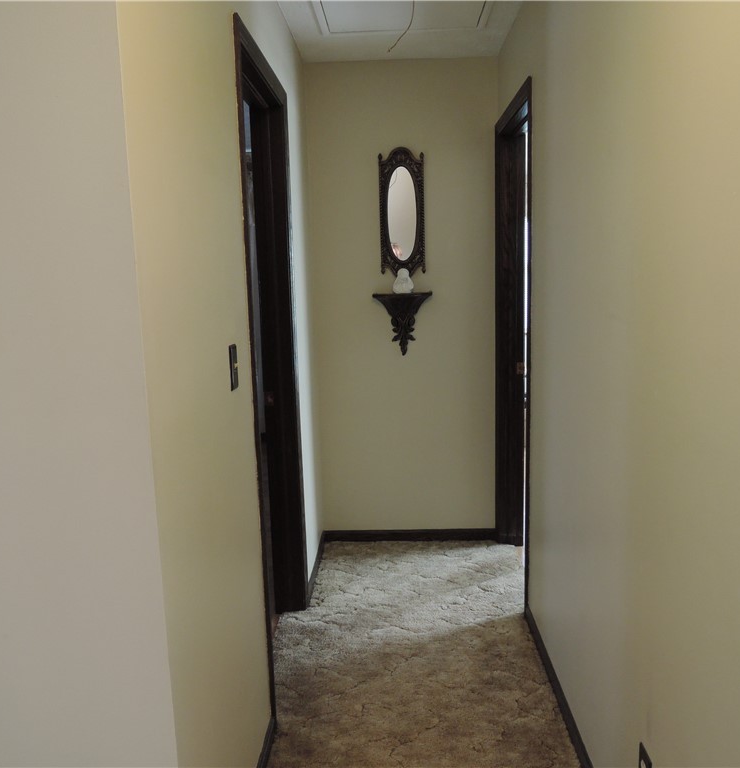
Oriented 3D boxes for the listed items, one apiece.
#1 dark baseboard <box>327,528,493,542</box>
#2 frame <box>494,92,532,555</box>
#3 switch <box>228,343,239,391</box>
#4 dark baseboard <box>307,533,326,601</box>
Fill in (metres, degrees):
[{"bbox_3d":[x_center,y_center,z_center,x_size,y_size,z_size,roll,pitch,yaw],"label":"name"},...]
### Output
[{"bbox_3d":[0.207,0.808,3.789,0.924,0.072,0.017,-1,9,2],"label":"dark baseboard"},{"bbox_3d":[0.683,-0.146,3.198,0.115,2.110,0.860,-1,9,2],"label":"frame"},{"bbox_3d":[-0.347,-0.043,1.829,0.008,0.115,0.076,-1,9,2],"label":"switch"},{"bbox_3d":[-0.259,0.871,3.452,0.016,0.075,0.735,-1,9,2],"label":"dark baseboard"}]

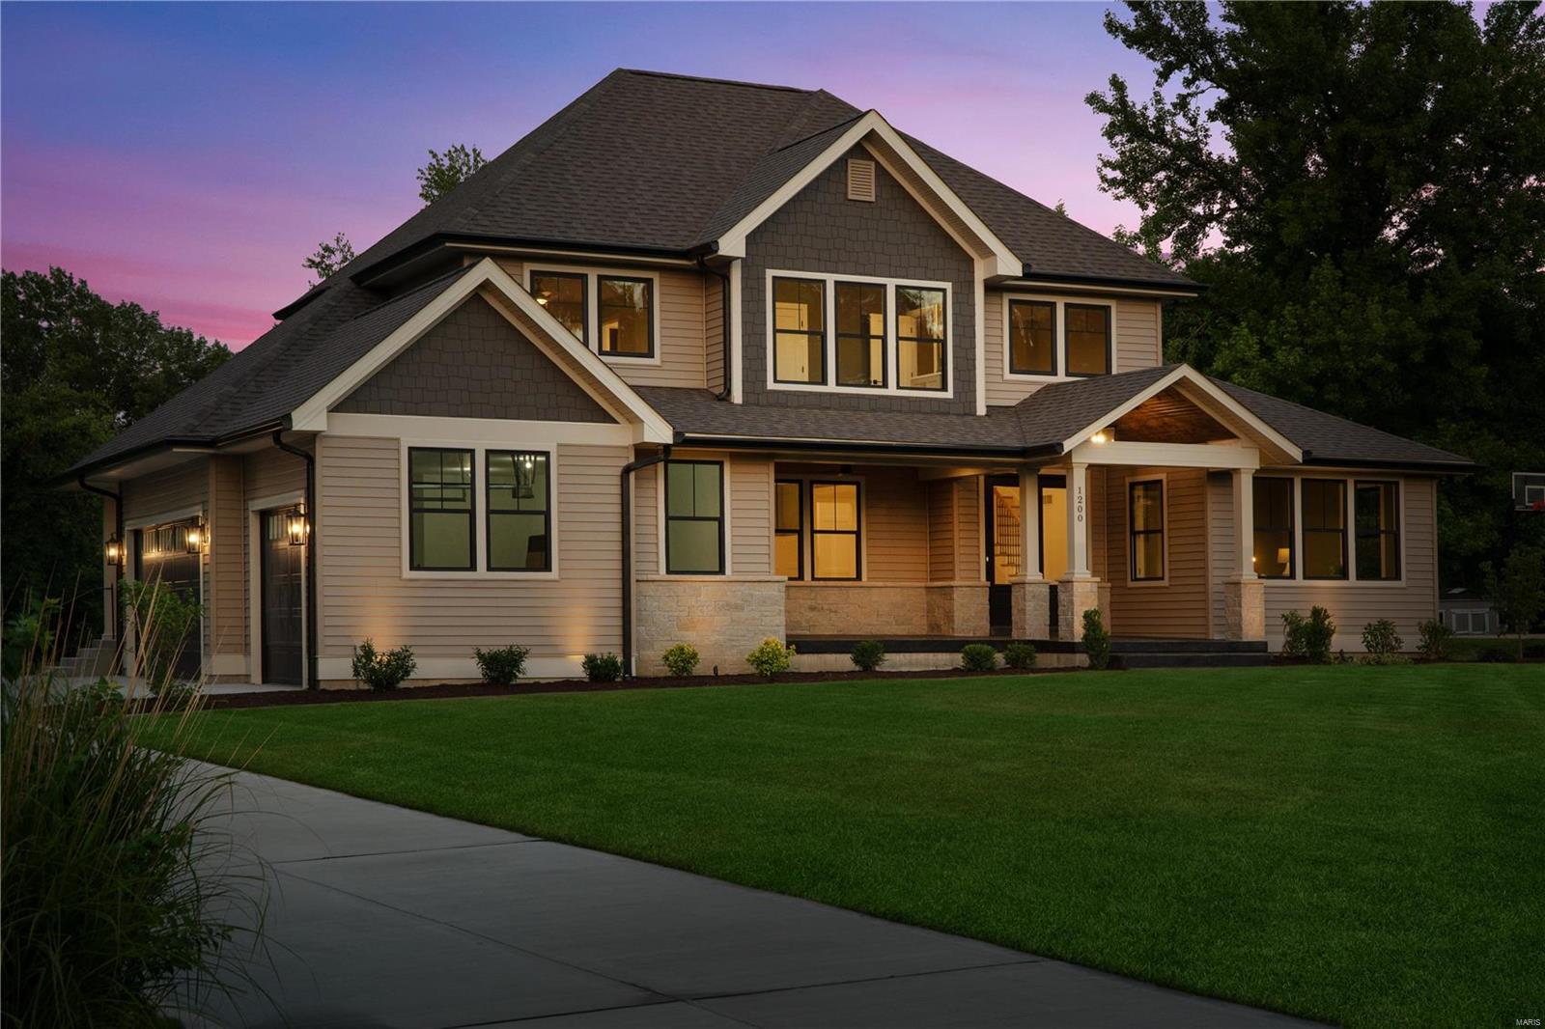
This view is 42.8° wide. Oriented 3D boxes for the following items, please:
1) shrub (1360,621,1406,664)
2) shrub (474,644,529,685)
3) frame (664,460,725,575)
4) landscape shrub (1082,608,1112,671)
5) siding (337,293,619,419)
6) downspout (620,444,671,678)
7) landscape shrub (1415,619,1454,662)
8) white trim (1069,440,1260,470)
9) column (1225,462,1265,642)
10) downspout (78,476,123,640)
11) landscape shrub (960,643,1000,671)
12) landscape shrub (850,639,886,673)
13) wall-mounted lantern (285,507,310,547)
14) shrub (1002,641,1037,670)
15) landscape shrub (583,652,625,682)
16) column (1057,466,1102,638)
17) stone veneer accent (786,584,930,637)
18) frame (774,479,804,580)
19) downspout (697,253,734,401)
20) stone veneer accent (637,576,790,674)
[{"bbox_3d":[9.627,1.991,31.104,0.648,0.673,0.648,1,-3,-25],"label":"shrub"},{"bbox_3d":[-3.381,1.874,24.622,0.693,0.533,0.663,0,-2,-22],"label":"shrub"},{"bbox_3d":[-1.084,0.049,27.348,0.909,1.588,0.100,1,-3,-25],"label":"frame"},{"bbox_3d":[4.577,1.768,27.821,0.391,0.882,0.391,0,-3,0],"label":"landscape shrub"},{"bbox_3d":[-3.819,-2.056,25.664,3.927,1.637,0.080,1,-3,-25],"label":"siding"},{"bbox_3d":[-1.659,0.608,25.828,0.643,3.045,0.221,0,-2,-22],"label":"downspout"},{"bbox_3d":[10.400,1.971,31.000,0.600,0.680,0.600,0,-2,-26],"label":"landscape shrub"},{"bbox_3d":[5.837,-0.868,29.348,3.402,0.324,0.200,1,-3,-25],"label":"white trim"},{"bbox_3d":[7.016,0.591,29.300,0.420,2.540,0.420,0,-2,-26],"label":"column"},{"bbox_3d":[-11.094,0.936,32.562,0.693,3.136,0.111,1,-2,-25],"label":"downspout"},{"bbox_3d":[2.950,2.023,28.039,0.533,0.412,0.513,0,-2,0],"label":"landscape shrub"},{"bbox_3d":[1.329,1.947,27.336,0.502,0.452,0.492,0,-2,0],"label":"landscape shrub"},{"bbox_3d":[-5.934,0.143,24.673,0.271,0.523,0.231,1,-2,-25],"label":"wall-mounted lantern"},{"bbox_3d":[3.602,2.059,28.725,0.469,0.412,0.469,0,-3,0],"label":"shrub"},{"bbox_3d":[-2.207,1.986,25.682,0.491,0.391,0.491,0,-3,0],"label":"landscape shrub"},{"bbox_3d":[4.426,0.566,28.649,0.460,2.567,0.460,1,-3,-25],"label":"column"},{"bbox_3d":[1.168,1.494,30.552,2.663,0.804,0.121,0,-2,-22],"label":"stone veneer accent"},{"bbox_3d":[0.102,0.231,30.200,0.844,1.548,0.100,0,-2,-22],"label":"frame"},{"bbox_3d":[-0.847,-2.744,29.150,0.500,2.160,0.150,0,-2,-25],"label":"downspout"},{"bbox_3d":[-0.870,1.562,27.620,2.320,1.380,0.160,0,-2,-26],"label":"stone veneer accent"}]

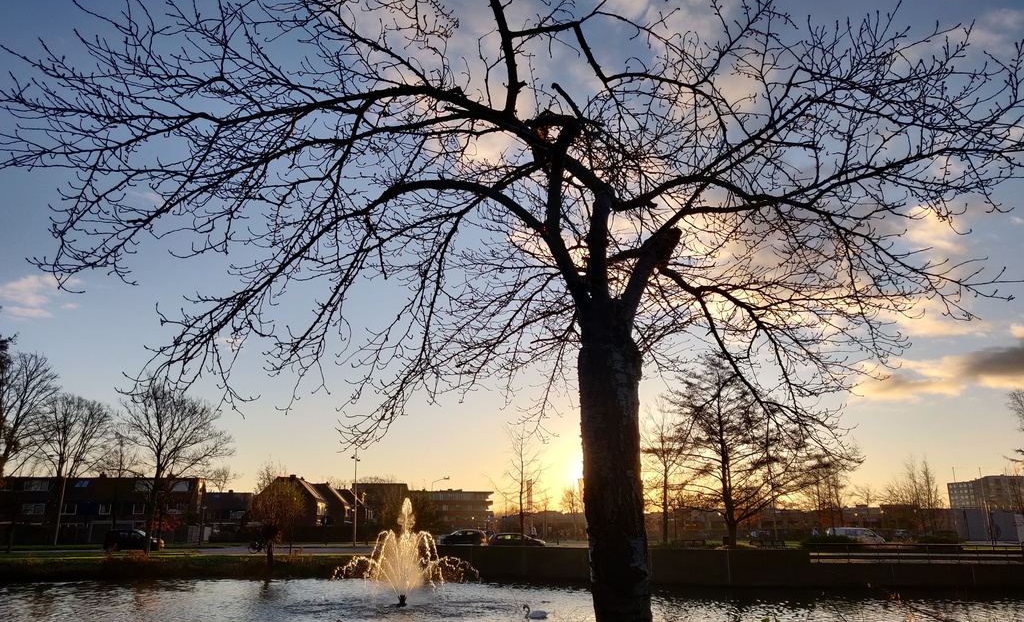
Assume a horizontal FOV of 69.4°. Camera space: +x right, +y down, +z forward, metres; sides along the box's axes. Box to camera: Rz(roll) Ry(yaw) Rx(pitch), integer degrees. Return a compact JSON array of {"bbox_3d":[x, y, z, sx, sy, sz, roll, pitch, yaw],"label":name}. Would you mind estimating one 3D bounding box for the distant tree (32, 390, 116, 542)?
[{"bbox_3d":[-42.539,15.123,71.633,7.600,14.390,7.600,0,-16,0],"label":"distant tree"}]

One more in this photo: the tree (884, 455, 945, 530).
[{"bbox_3d":[54.683,25.117,100.991,8.190,10.610,8.030,0,-16,0],"label":"tree"}]

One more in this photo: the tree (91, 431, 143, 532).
[{"bbox_3d":[-39.077,17.191,73.095,5.140,10.500,5.040,0,-16,0],"label":"tree"}]

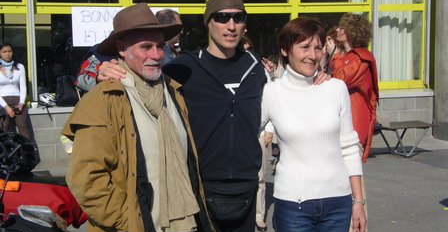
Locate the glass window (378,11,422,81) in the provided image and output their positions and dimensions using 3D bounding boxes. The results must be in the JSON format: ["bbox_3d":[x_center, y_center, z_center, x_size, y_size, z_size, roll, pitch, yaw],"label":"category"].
[{"bbox_3d":[2.468,-0.974,11.355,0.685,0.975,0.060,-3,7,-19],"label":"glass window"}]

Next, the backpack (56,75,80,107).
[{"bbox_3d":[-1.894,-0.306,9.900,0.340,0.400,0.230,-3,7,-19],"label":"backpack"}]

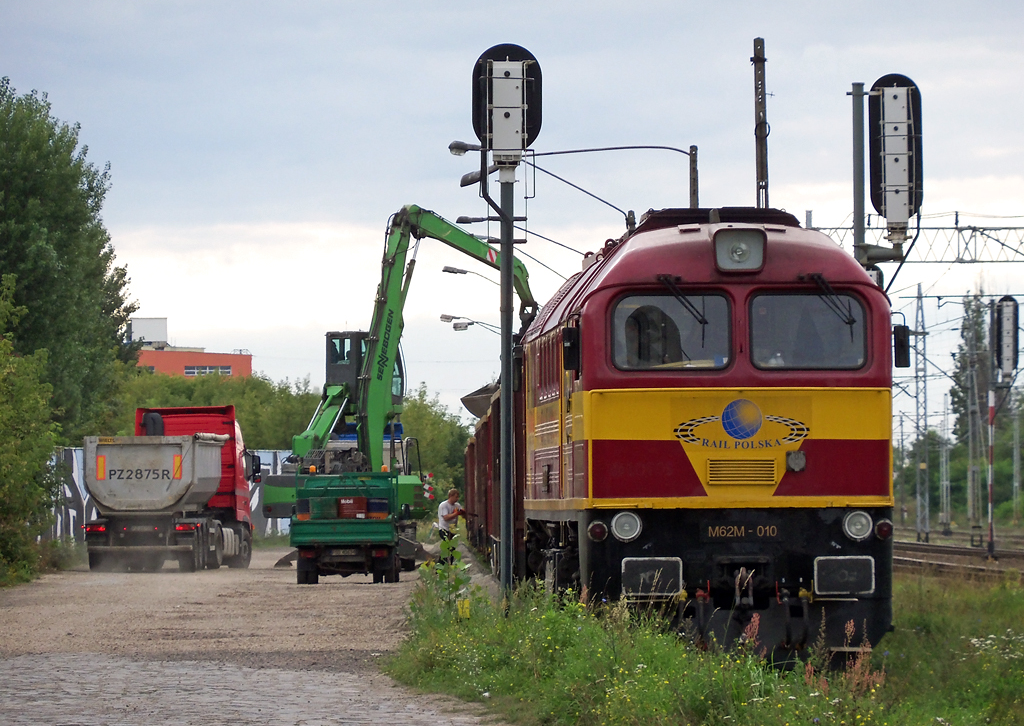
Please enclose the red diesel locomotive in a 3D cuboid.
[{"bbox_3d":[1.877,0.874,75.260,3.050,4.550,17.500,0,-1,-2],"label":"red diesel locomotive"}]

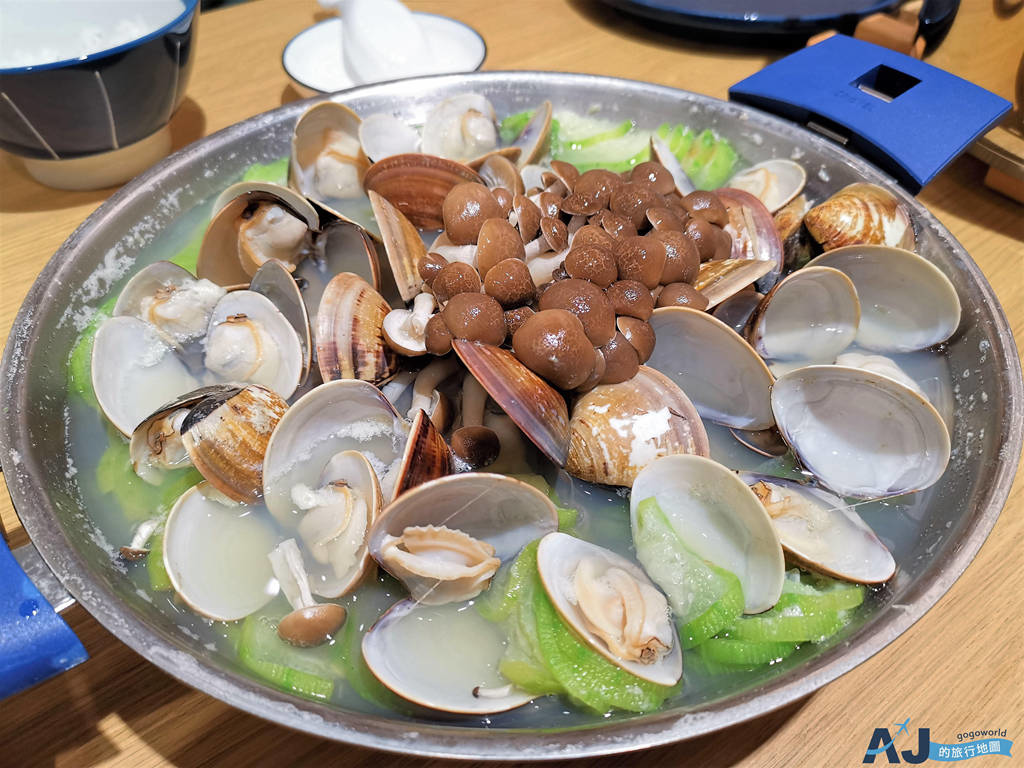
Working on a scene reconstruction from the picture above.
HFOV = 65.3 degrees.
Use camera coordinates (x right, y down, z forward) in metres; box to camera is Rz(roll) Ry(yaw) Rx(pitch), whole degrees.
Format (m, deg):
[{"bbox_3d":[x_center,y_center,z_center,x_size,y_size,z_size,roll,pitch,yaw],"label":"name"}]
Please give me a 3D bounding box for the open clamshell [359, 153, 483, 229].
[{"bbox_3d":[-0.032,-0.062,0.291,0.048,0.040,0.014,7,44,0],"label":"open clamshell"}]

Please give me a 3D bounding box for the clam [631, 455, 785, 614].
[{"bbox_3d":[0.048,0.041,0.210,0.048,0.014,0.039,39,53,-3],"label":"clam"}]

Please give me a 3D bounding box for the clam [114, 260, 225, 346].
[{"bbox_3d":[-0.119,-0.026,0.280,0.038,0.031,0.012,-12,1,12],"label":"clam"}]

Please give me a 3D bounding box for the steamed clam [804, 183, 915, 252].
[{"bbox_3d":[0.126,-0.053,0.290,0.039,0.022,0.042,8,59,1],"label":"steamed clam"}]

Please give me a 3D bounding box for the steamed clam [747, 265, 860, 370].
[{"bbox_3d":[0.099,-0.021,0.269,0.037,0.011,0.031,-41,97,-10],"label":"steamed clam"}]

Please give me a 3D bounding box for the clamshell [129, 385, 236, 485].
[{"bbox_3d":[-0.092,0.014,0.231,0.037,0.031,0.012,-40,38,11],"label":"clamshell"}]

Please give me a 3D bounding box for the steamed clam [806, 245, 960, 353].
[{"bbox_3d":[0.124,-0.026,0.275,0.052,0.015,0.043,14,62,5],"label":"steamed clam"}]

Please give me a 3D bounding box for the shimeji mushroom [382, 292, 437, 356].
[{"bbox_3d":[-0.030,-0.017,0.230,0.015,0.019,0.014,14,45,-11],"label":"shimeji mushroom"}]

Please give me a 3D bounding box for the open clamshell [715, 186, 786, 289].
[{"bbox_3d":[0.075,-0.047,0.263,0.033,0.040,0.016,-17,5,-24],"label":"open clamshell"}]

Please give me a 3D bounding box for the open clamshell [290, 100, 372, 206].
[{"bbox_3d":[-0.079,-0.097,0.339,0.035,0.042,0.014,14,-4,-41],"label":"open clamshell"}]

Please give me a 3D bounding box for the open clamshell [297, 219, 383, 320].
[{"bbox_3d":[-0.054,-0.031,0.261,0.034,0.014,0.043,-27,64,14],"label":"open clamshell"}]

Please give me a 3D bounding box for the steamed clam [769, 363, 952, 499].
[{"bbox_3d":[0.089,0.015,0.209,0.044,0.014,0.035,29,71,20],"label":"steamed clam"}]

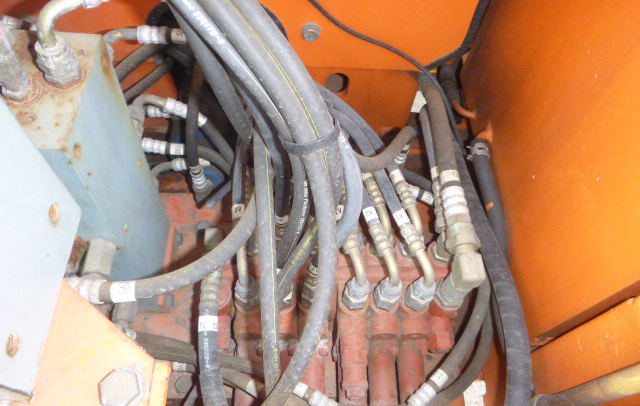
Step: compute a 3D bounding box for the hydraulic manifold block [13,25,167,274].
[{"bbox_3d":[-0.303,-0.004,0.631,0.101,0.409,0.166,0,56,-5],"label":"hydraulic manifold block"}]

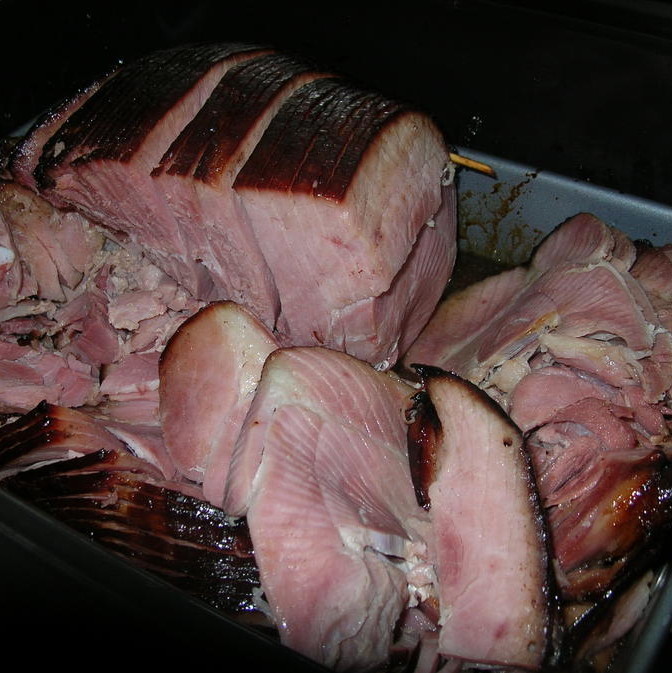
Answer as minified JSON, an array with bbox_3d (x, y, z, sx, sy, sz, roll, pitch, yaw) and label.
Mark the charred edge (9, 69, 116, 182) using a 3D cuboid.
[{"bbox_3d":[-0.134,-0.104,0.458,0.055,0.044,0.018,-15,44,-14],"label":"charred edge"}]

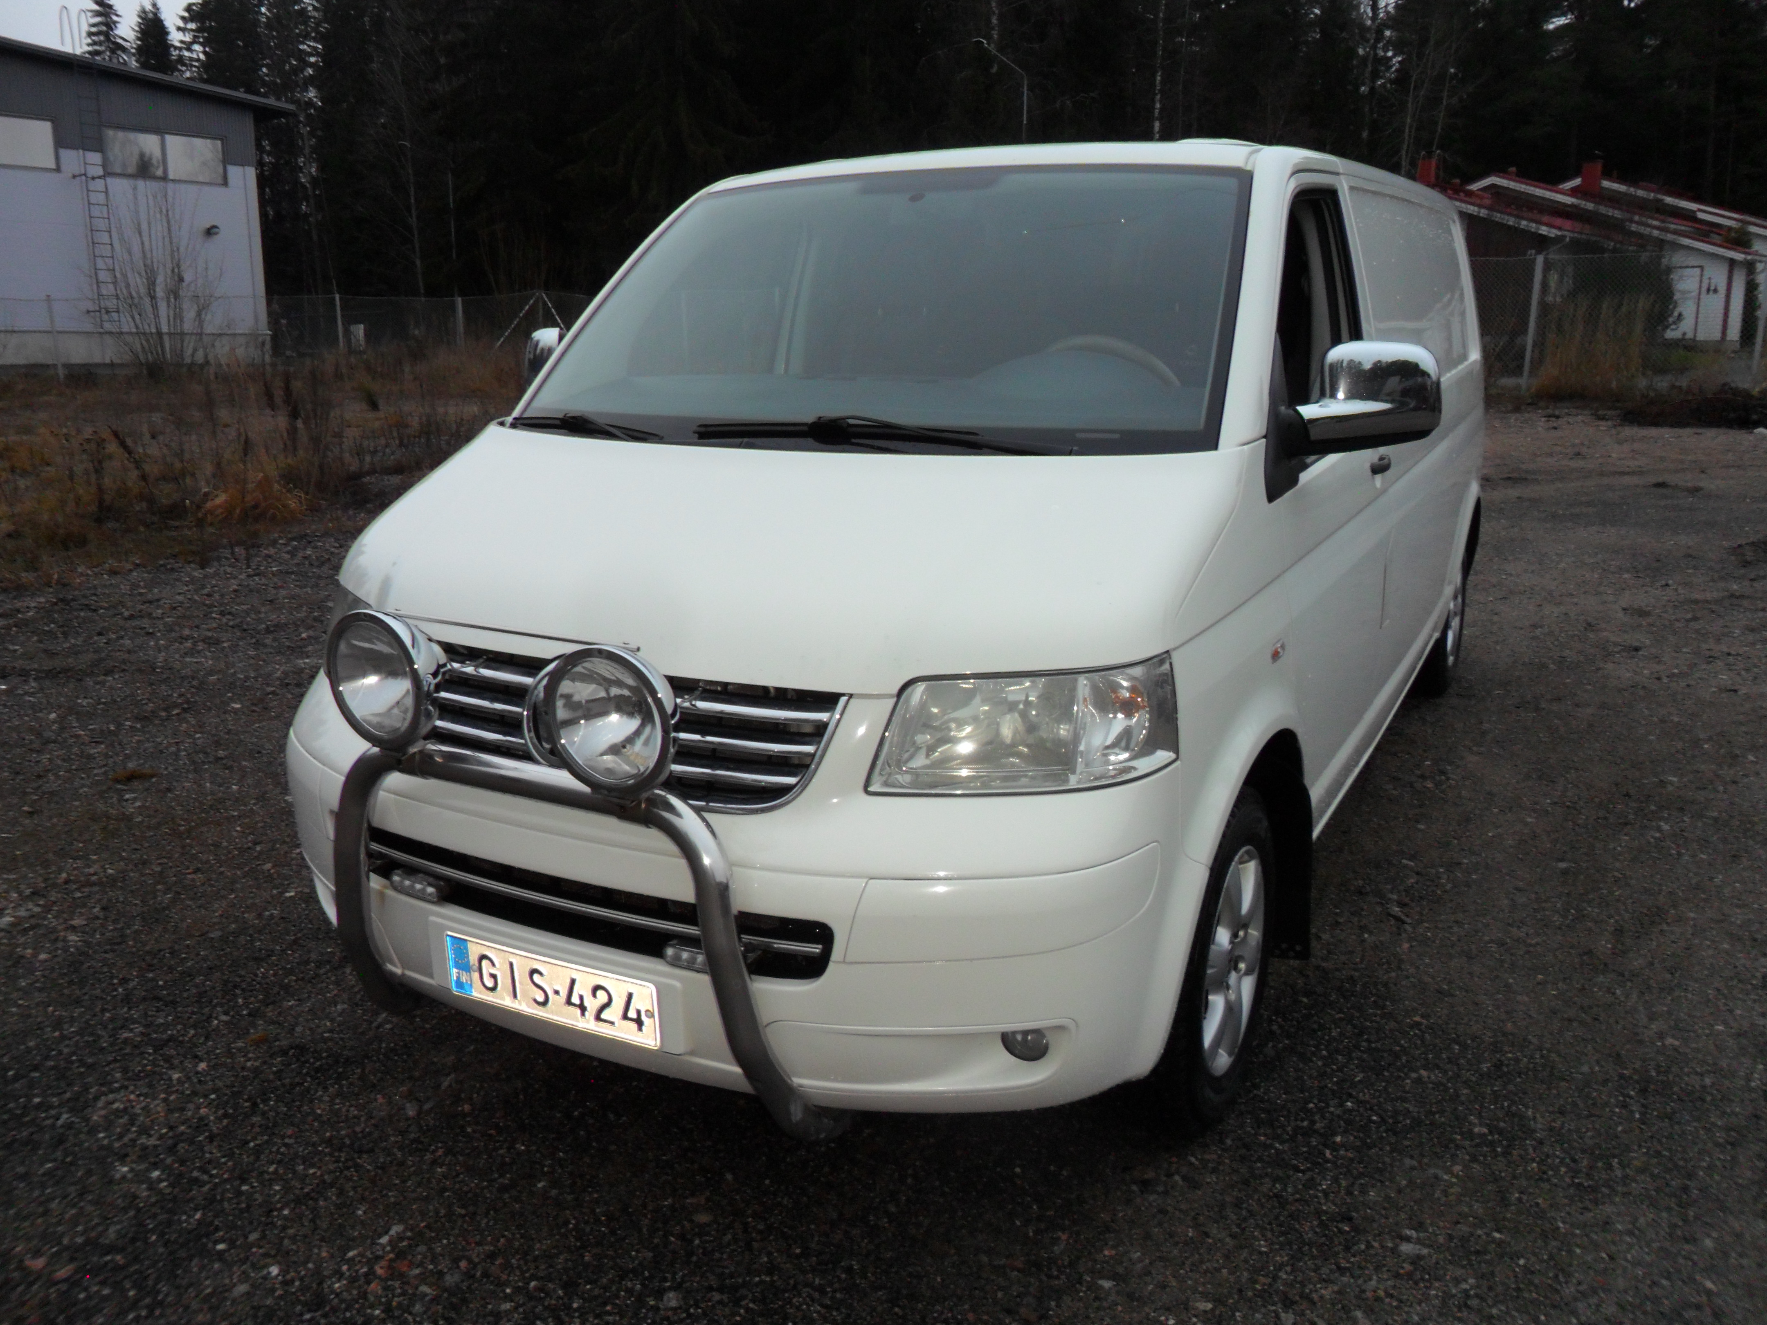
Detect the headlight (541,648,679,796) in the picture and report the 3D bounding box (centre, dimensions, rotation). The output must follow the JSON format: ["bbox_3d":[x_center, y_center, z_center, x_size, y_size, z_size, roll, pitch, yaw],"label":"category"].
[{"bbox_3d":[-0.356,0.068,1.995,0.222,0.222,0.125,7,16,28],"label":"headlight"}]

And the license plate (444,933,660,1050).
[{"bbox_3d":[-0.547,0.534,2.256,0.442,0.118,0.012,6,17,28],"label":"license plate"}]

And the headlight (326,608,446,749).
[{"bbox_3d":[-0.773,0.015,2.214,0.222,0.222,0.125,7,16,28],"label":"headlight"}]

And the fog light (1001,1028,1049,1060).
[{"bbox_3d":[0.228,0.580,2.155,0.090,0.085,0.060,5,15,20],"label":"fog light"}]

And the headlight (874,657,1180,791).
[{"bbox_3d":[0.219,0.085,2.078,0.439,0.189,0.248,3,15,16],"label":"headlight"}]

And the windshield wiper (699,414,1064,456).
[{"bbox_3d":[-0.032,-0.424,2.609,0.780,0.060,0.075,6,16,26],"label":"windshield wiper"}]

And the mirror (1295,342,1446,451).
[{"bbox_3d":[0.896,-0.487,2.543,0.245,0.200,0.150,7,16,28],"label":"mirror"}]

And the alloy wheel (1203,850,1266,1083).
[{"bbox_3d":[0.599,0.560,2.678,0.180,0.445,0.445,7,16,28],"label":"alloy wheel"}]

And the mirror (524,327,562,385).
[{"bbox_3d":[-0.833,-0.739,3.539,0.180,0.235,0.130,7,16,28],"label":"mirror"}]

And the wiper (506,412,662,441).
[{"bbox_3d":[-0.639,-0.511,2.979,0.570,0.055,0.070,12,19,41],"label":"wiper"}]

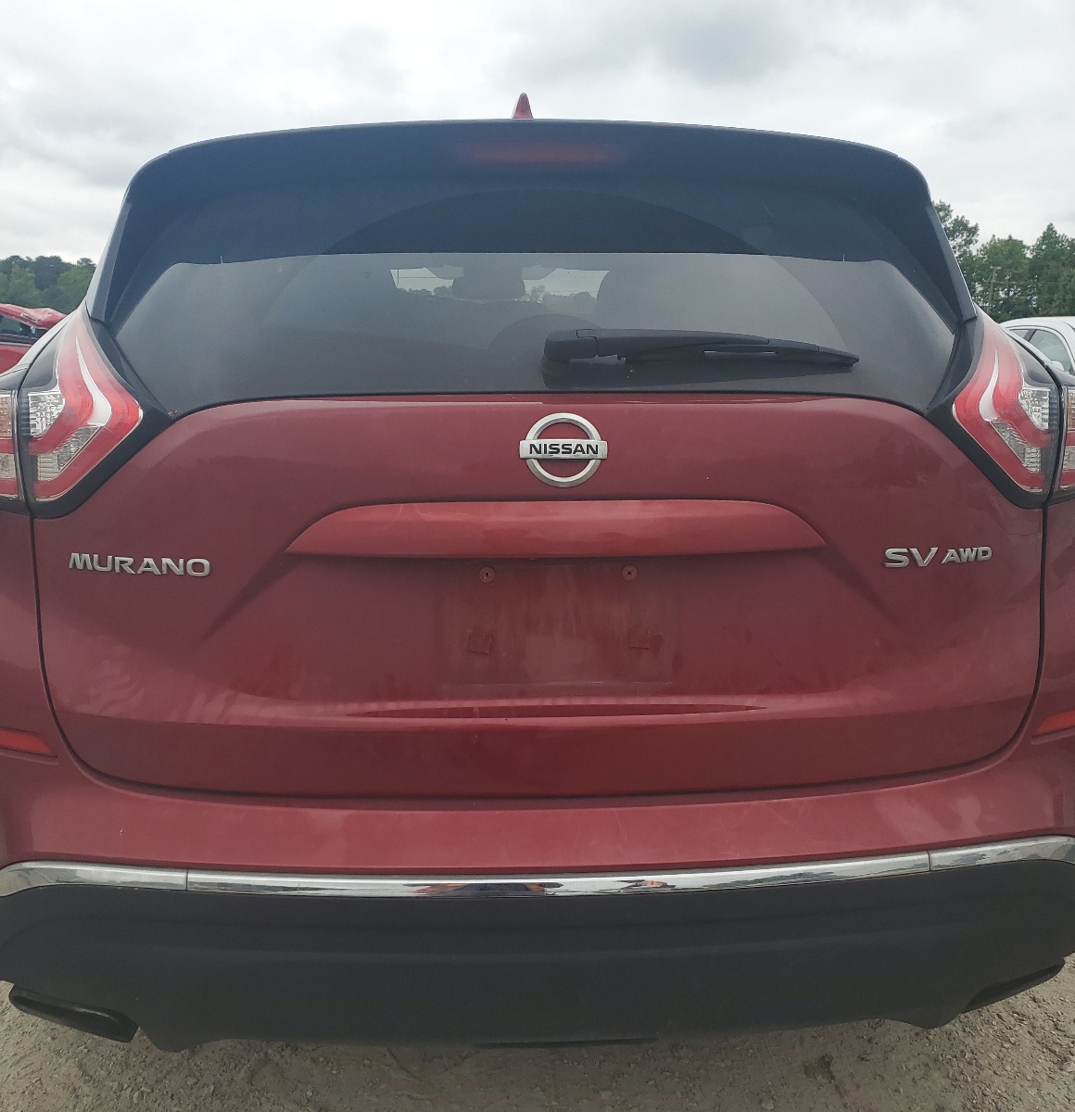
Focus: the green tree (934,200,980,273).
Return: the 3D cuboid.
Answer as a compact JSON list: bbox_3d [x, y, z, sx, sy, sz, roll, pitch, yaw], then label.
[{"bbox_3d":[33.178,-21.959,89.079,6.500,13.000,6.500,0,11,0],"label":"green tree"}]

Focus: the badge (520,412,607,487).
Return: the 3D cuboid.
[{"bbox_3d":[0.033,-0.132,1.388,0.110,0.096,0.016,-1,-3,-3],"label":"badge"}]

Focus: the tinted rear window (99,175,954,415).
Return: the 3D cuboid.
[{"bbox_3d":[0.013,-0.372,1.597,1.210,0.130,0.470,-1,55,-3],"label":"tinted rear window"}]

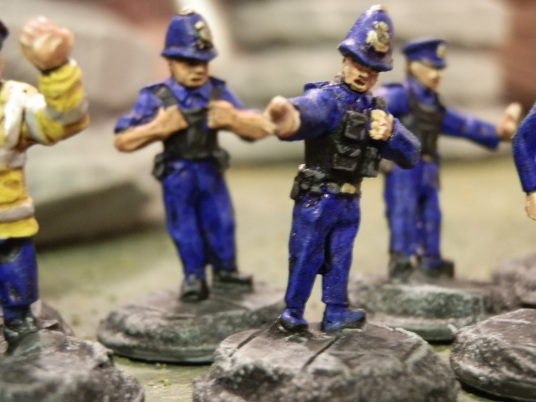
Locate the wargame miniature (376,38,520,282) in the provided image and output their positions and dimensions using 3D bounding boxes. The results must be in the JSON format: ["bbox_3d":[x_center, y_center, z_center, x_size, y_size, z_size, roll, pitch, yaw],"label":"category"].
[{"bbox_3d":[0.022,-0.005,0.128,0.018,0.033,0.013,-3,7,-30],"label":"wargame miniature"}]

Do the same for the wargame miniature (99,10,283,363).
[{"bbox_3d":[-0.009,-0.003,0.115,0.023,0.040,0.023,-1,6,-14],"label":"wargame miniature"}]

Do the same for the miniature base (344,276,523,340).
[{"bbox_3d":[0.022,0.013,0.128,0.023,0.006,0.023,0,6,0],"label":"miniature base"}]

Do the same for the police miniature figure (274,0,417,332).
[{"bbox_3d":[0.007,-0.003,0.096,0.018,0.034,0.011,-4,7,-35],"label":"police miniature figure"}]

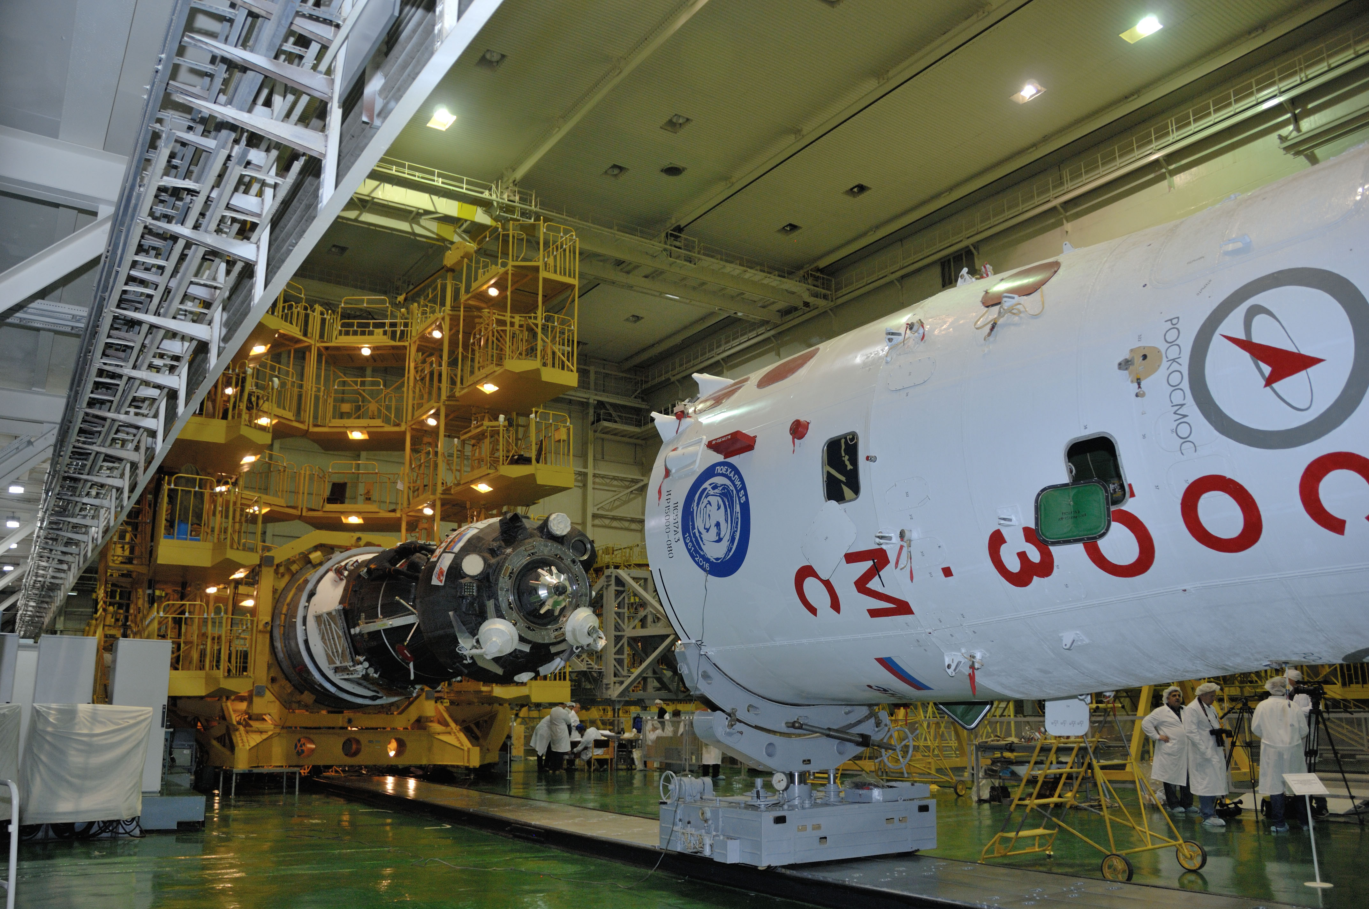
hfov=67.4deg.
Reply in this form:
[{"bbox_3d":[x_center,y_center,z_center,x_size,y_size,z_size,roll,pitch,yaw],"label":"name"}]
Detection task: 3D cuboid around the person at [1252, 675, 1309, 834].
[{"bbox_3d":[7.163,3.609,12.401,0.600,1.760,0.420,-4,-14,14],"label":"person"}]

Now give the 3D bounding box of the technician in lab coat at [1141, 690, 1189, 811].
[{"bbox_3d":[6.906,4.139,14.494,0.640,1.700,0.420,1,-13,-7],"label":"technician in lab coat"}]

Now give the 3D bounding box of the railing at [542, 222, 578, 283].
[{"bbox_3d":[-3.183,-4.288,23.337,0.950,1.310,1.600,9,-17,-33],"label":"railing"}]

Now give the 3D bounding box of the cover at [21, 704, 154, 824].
[{"bbox_3d":[-6.955,3.612,11.961,1.240,1.380,0.650,9,-17,-33],"label":"cover"}]

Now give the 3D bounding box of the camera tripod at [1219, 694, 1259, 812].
[{"bbox_3d":[7.160,3.908,13.271,0.600,1.500,0.550,4,-14,-17],"label":"camera tripod"}]

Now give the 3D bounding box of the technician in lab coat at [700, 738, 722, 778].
[{"bbox_3d":[0.570,5.745,21.094,0.400,1.700,0.500,-10,-16,35],"label":"technician in lab coat"}]

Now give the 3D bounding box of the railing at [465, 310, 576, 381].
[{"bbox_3d":[-3.632,-2.203,22.614,1.950,1.380,1.900,9,-17,-33],"label":"railing"}]

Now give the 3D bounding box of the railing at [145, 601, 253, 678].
[{"bbox_3d":[-8.310,3.236,17.585,1.620,1.300,1.500,9,-17,-33],"label":"railing"}]

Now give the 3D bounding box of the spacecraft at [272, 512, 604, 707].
[{"bbox_3d":[-3.804,2.484,16.029,2.960,2.960,7.900,9,-17,-33],"label":"spacecraft"}]

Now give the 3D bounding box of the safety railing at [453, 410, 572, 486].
[{"bbox_3d":[-3.626,-0.069,22.110,1.950,1.380,1.950,9,-17,-33],"label":"safety railing"}]

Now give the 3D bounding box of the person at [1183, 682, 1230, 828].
[{"bbox_3d":[6.447,3.709,12.679,0.550,1.740,0.450,12,-19,-43],"label":"person"}]

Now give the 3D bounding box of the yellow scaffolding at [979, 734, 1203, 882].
[{"bbox_3d":[3.730,3.176,9.692,1.240,1.470,1.870,9,-17,-33],"label":"yellow scaffolding"}]

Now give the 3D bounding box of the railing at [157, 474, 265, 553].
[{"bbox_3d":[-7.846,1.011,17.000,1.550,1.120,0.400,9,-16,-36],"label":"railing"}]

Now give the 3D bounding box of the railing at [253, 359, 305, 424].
[{"bbox_3d":[-9.213,-1.428,23.400,0.120,1.200,1.500,-6,-14,23],"label":"railing"}]

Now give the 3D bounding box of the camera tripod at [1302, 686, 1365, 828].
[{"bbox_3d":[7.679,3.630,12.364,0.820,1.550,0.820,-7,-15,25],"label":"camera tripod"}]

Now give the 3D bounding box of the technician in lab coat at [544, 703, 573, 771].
[{"bbox_3d":[-2.899,6.435,23.585,0.500,1.620,0.480,-10,-16,36],"label":"technician in lab coat"}]

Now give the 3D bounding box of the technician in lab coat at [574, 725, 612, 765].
[{"bbox_3d":[-2.091,6.679,23.516,0.800,1.020,0.550,-2,-13,5],"label":"technician in lab coat"}]

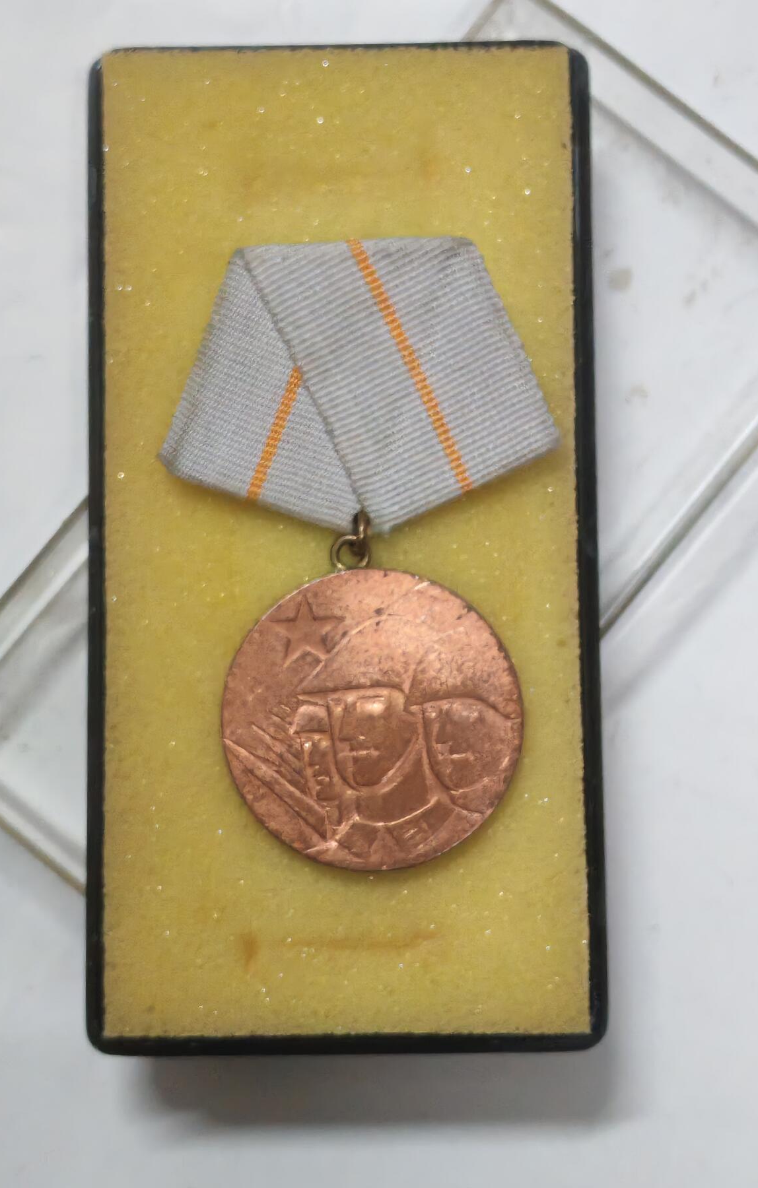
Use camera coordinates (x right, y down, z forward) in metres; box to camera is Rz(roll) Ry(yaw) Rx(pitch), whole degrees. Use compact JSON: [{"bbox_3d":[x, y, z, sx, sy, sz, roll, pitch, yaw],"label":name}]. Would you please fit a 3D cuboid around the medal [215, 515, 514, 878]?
[{"bbox_3d":[-0.001,0.012,0.276,0.036,0.003,0.040,-6,84,1],"label":"medal"}]

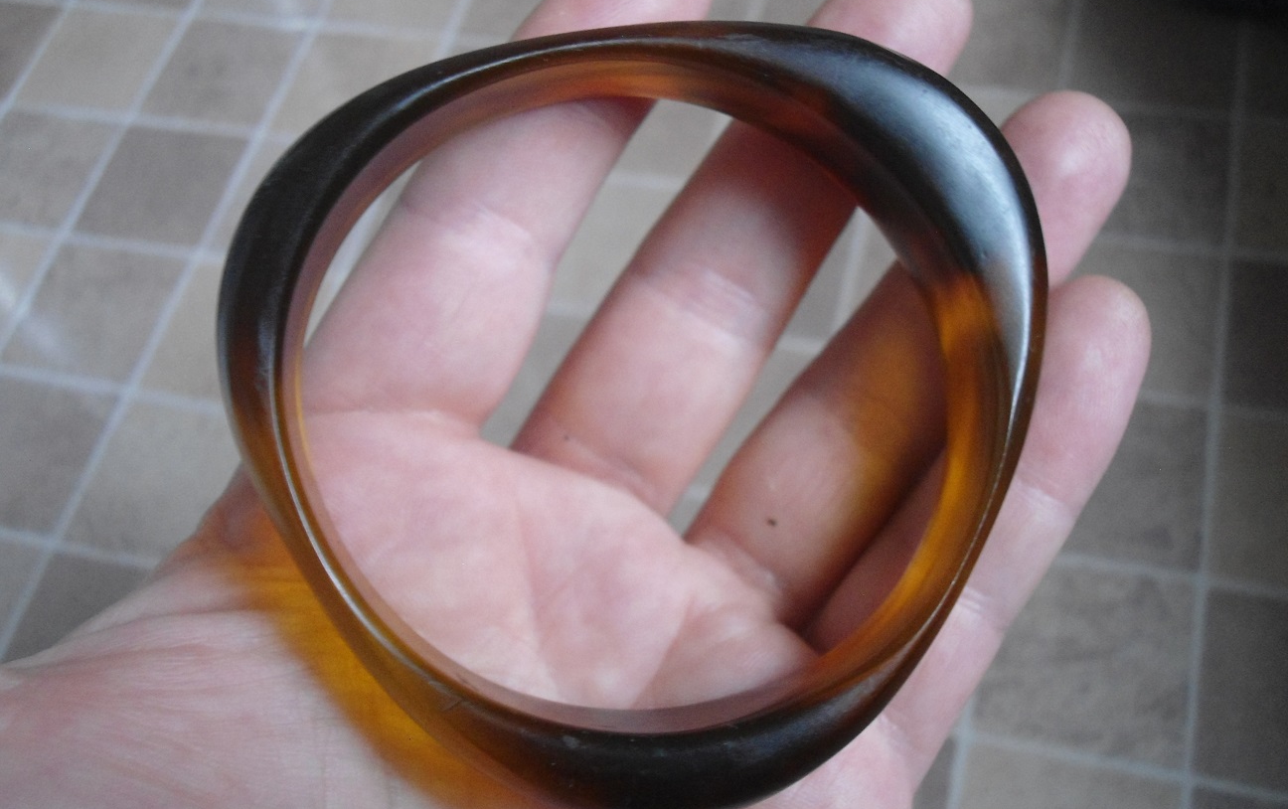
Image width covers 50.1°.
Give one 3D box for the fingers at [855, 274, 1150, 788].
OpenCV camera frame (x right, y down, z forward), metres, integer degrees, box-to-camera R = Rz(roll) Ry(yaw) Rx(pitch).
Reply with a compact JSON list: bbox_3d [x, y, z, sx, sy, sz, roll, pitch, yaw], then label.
[{"bbox_3d":[0.042,0.013,0.165,0.018,0.019,0.062,32,80,4],"label":"fingers"}]

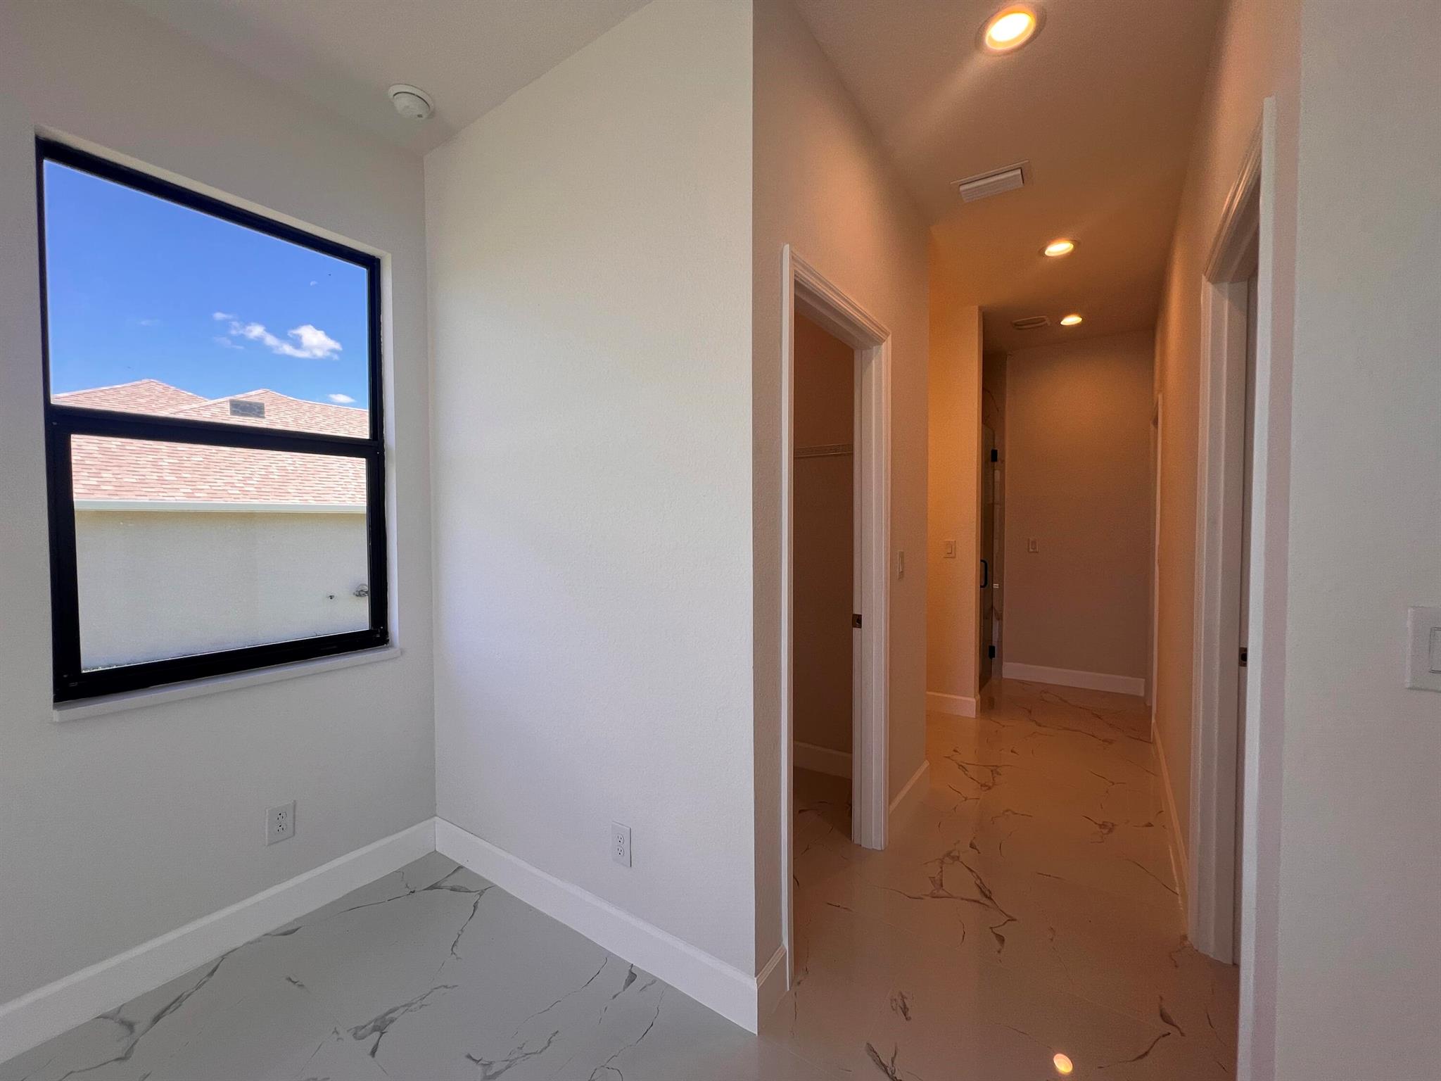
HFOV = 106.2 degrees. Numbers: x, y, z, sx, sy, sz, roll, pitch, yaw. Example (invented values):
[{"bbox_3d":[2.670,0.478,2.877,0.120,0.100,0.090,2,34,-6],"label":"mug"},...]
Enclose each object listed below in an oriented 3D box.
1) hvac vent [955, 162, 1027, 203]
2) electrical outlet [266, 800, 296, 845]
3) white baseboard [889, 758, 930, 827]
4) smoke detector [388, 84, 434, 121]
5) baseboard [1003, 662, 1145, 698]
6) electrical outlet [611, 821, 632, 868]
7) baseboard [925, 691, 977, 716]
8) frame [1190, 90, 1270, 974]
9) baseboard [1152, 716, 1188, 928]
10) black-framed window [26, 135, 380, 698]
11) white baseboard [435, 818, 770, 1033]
[{"bbox_3d":[1.179,-1.538,2.354,0.295,0.025,0.190,1,2,33],"label":"hvac vent"},{"bbox_3d":[-1.483,0.954,1.827,0.008,0.118,0.075,1,2,36],"label":"electrical outlet"},{"bbox_3d":[0.876,1.198,2.521,0.016,0.142,0.626,1,2,35],"label":"white baseboard"},{"bbox_3d":[-1.063,-1.498,1.866,0.138,0.038,0.138,0,1,0],"label":"smoke detector"},{"bbox_3d":[2.938,1.159,4.545,1.000,0.132,0.016,1,2,35],"label":"baseboard"},{"bbox_3d":[-0.310,0.953,1.694,0.076,0.119,0.008,1,2,32],"label":"electrical outlet"},{"bbox_3d":[1.630,1.160,3.870,0.360,0.142,0.016,1,2,35],"label":"baseboard"},{"bbox_3d":[1.305,0.245,1.324,0.140,2.107,0.854,1,2,35],"label":"frame"},{"bbox_3d":[2.128,1.211,2.582,0.016,0.134,1.890,1,2,36],"label":"baseboard"},{"bbox_3d":[-1.607,-0.331,1.831,0.070,1.530,0.850,1,2,36],"label":"black-framed window"},{"bbox_3d":[-0.531,1.222,1.833,1.498,0.142,0.016,1,2,32],"label":"white baseboard"}]

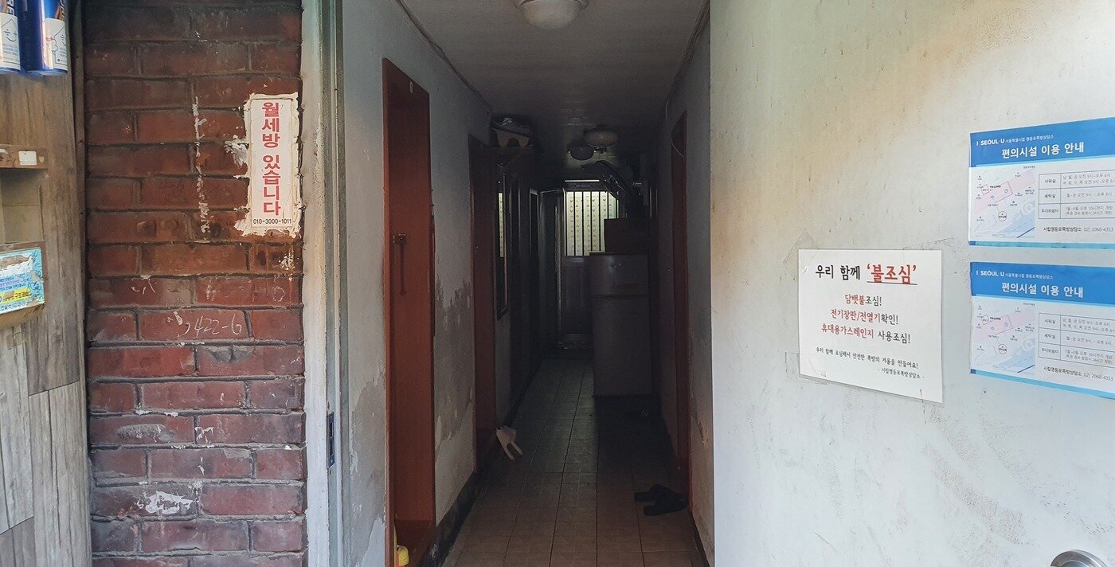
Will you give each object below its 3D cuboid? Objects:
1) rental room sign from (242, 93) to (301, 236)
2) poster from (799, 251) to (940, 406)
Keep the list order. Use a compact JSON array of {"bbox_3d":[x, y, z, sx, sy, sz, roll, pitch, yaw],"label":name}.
[{"bbox_3d":[-0.562,-0.236,1.650,0.110,0.275,0.010,0,2,2],"label":"rental room sign"},{"bbox_3d":[0.467,0.055,1.277,0.010,0.210,0.290,-3,3,-25],"label":"poster"}]

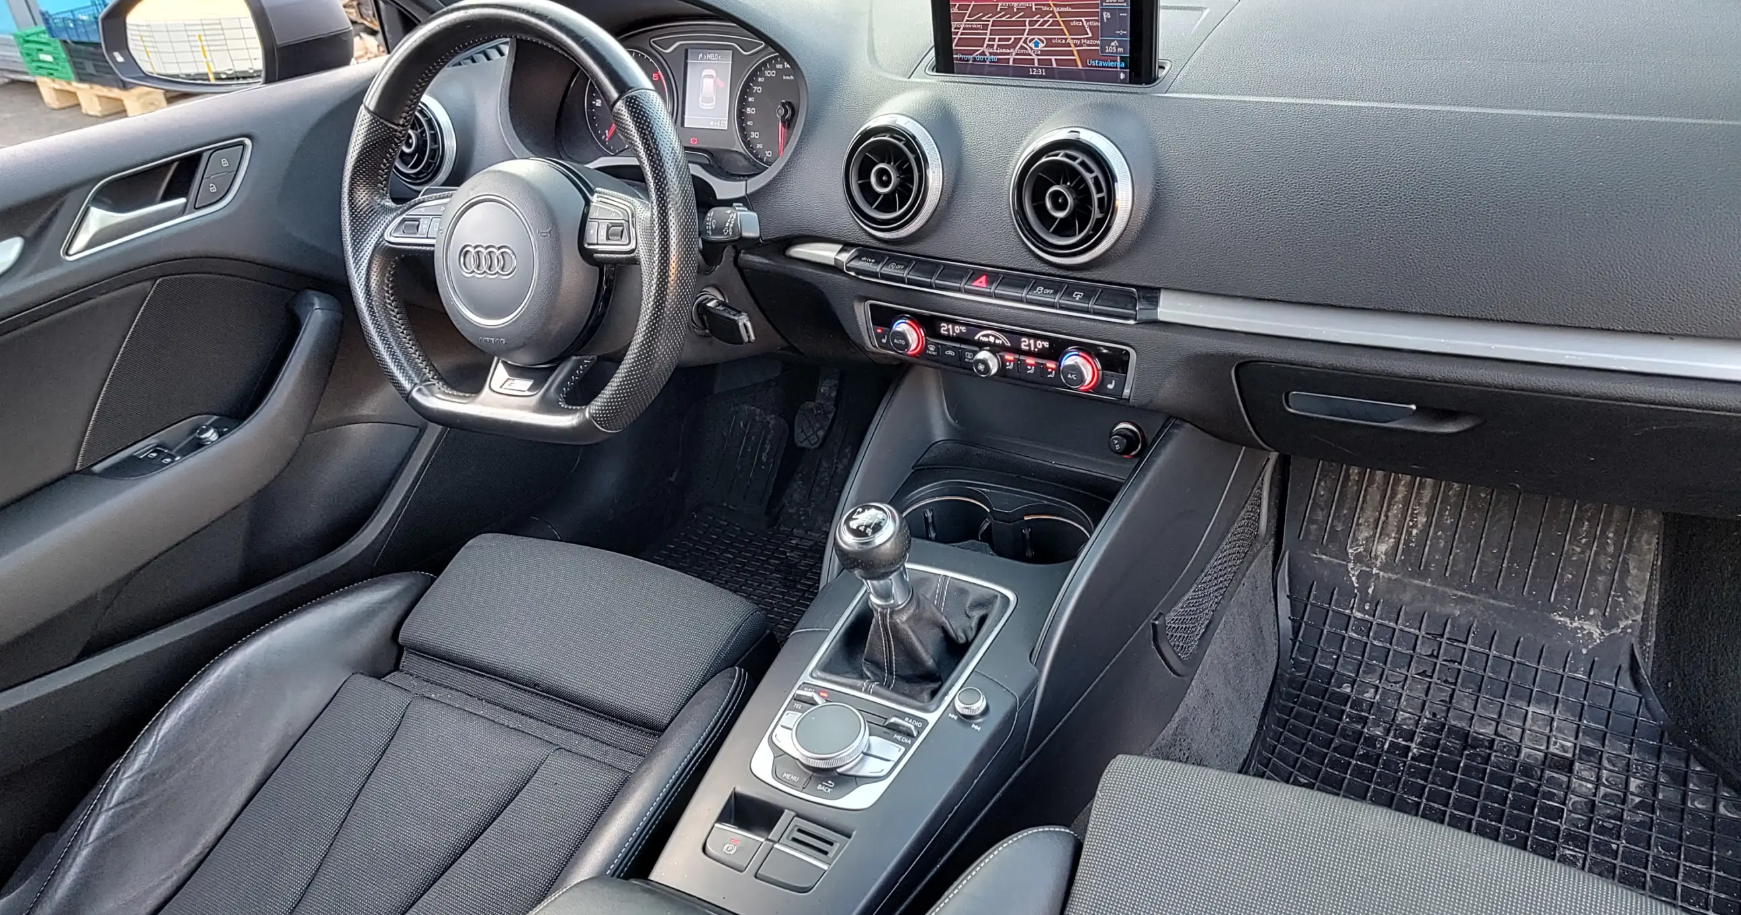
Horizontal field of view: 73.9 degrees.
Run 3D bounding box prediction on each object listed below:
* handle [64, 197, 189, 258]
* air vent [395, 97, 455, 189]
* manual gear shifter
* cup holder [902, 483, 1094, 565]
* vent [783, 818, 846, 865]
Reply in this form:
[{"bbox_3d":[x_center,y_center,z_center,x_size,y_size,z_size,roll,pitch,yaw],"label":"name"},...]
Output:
[{"bbox_3d":[-0.652,-0.202,1.013,0.027,0.035,0.112,14,35,29],"label":"handle"},{"bbox_3d":[-0.441,-0.315,1.159,0.096,0.096,0.035,12,18,26],"label":"air vent"},{"bbox_3d":[0.015,0.097,0.880,0.105,0.145,0.115,14,51,29],"label":"manual gear shifter"},{"bbox_3d":[0.116,0.079,1.056,0.172,0.062,0.090,14,42,29],"label":"cup holder"},{"bbox_3d":[-0.040,0.275,0.827,0.042,0.010,0.023,14,51,29],"label":"vent"}]

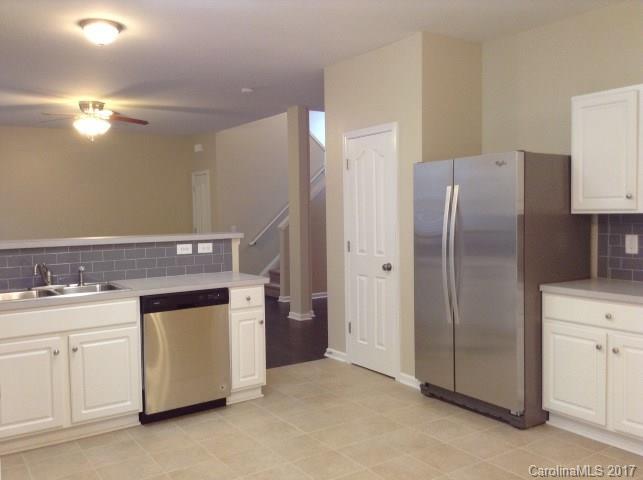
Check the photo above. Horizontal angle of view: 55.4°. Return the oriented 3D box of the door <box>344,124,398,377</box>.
[{"bbox_3d":[0.423,0.116,5.249,0.060,2.060,0.705,-3,4,-32],"label":"door"}]

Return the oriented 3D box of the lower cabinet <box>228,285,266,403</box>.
[{"bbox_3d":[-0.681,0.765,4.647,0.279,0.862,0.610,-3,4,-32],"label":"lower cabinet"}]

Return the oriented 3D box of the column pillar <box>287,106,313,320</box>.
[{"bbox_3d":[-0.290,-0.348,7.933,0.185,2.732,0.285,-3,4,-32],"label":"column pillar"}]

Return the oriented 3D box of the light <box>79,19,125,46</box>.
[{"bbox_3d":[-1.532,-1.433,4.280,0.324,0.145,0.324,-3,4,-32],"label":"light"}]

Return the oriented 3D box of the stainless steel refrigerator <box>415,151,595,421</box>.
[{"bbox_3d":[1.274,0.299,4.398,0.802,1.755,0.910,-3,4,-32],"label":"stainless steel refrigerator"}]

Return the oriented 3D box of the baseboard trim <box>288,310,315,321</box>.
[{"bbox_3d":[-0.267,0.974,8.002,0.225,0.085,0.328,-3,4,-32],"label":"baseboard trim"}]

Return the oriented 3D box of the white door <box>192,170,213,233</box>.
[{"bbox_3d":[-2.048,-0.129,10.558,0.060,2.080,0.740,-3,4,-32],"label":"white door"}]

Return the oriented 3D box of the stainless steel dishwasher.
[{"bbox_3d":[-1.057,0.779,4.403,0.617,0.874,0.620,-3,4,-32],"label":"stainless steel dishwasher"}]

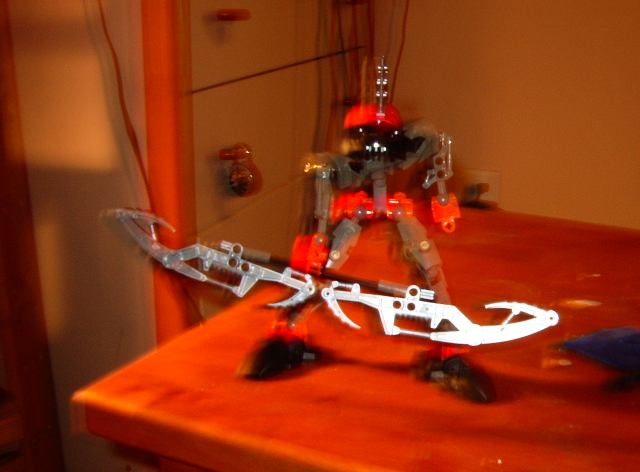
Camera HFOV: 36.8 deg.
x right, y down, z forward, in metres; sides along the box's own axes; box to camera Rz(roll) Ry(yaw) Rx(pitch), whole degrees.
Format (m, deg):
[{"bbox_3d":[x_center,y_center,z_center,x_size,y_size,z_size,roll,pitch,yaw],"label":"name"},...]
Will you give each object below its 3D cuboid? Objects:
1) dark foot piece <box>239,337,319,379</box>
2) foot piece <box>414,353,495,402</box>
[{"bbox_3d":[-0.029,0.075,0.615,0.022,0.018,0.044,17,23,41],"label":"dark foot piece"},{"bbox_3d":[0.087,0.085,0.591,0.022,0.018,0.044,-14,23,-41],"label":"foot piece"}]

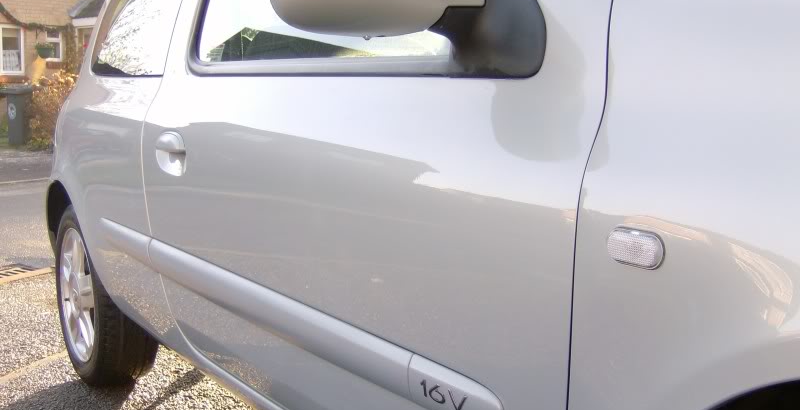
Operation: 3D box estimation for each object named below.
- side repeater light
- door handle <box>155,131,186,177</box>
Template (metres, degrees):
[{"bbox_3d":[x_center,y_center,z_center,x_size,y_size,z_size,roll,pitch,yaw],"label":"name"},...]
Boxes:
[{"bbox_3d":[0.236,0.044,0.832,0.017,0.039,0.071,-5,8,-36],"label":"side repeater light"},{"bbox_3d":[-0.519,-0.116,1.890,0.040,0.103,0.150,-5,7,-36],"label":"door handle"}]

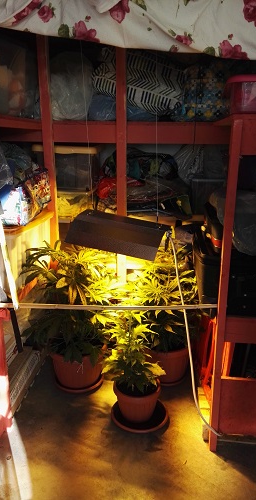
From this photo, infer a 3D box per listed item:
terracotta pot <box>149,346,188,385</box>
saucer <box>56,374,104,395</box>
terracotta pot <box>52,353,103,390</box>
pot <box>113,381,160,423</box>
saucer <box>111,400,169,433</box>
[{"bbox_3d":[0.257,0.699,2.415,0.287,0.243,0.287,0,15,0],"label":"terracotta pot"},{"bbox_3d":[-0.312,0.820,2.410,0.314,0.036,0.314,0,15,0],"label":"saucer"},{"bbox_3d":[-0.312,0.703,2.377,0.358,0.262,0.358,0,15,0],"label":"terracotta pot"},{"bbox_3d":[0.054,0.821,2.060,0.259,0.201,0.259,0,15,0],"label":"pot"},{"bbox_3d":[0.069,0.909,2.082,0.322,0.034,0.322,0,15,0],"label":"saucer"}]

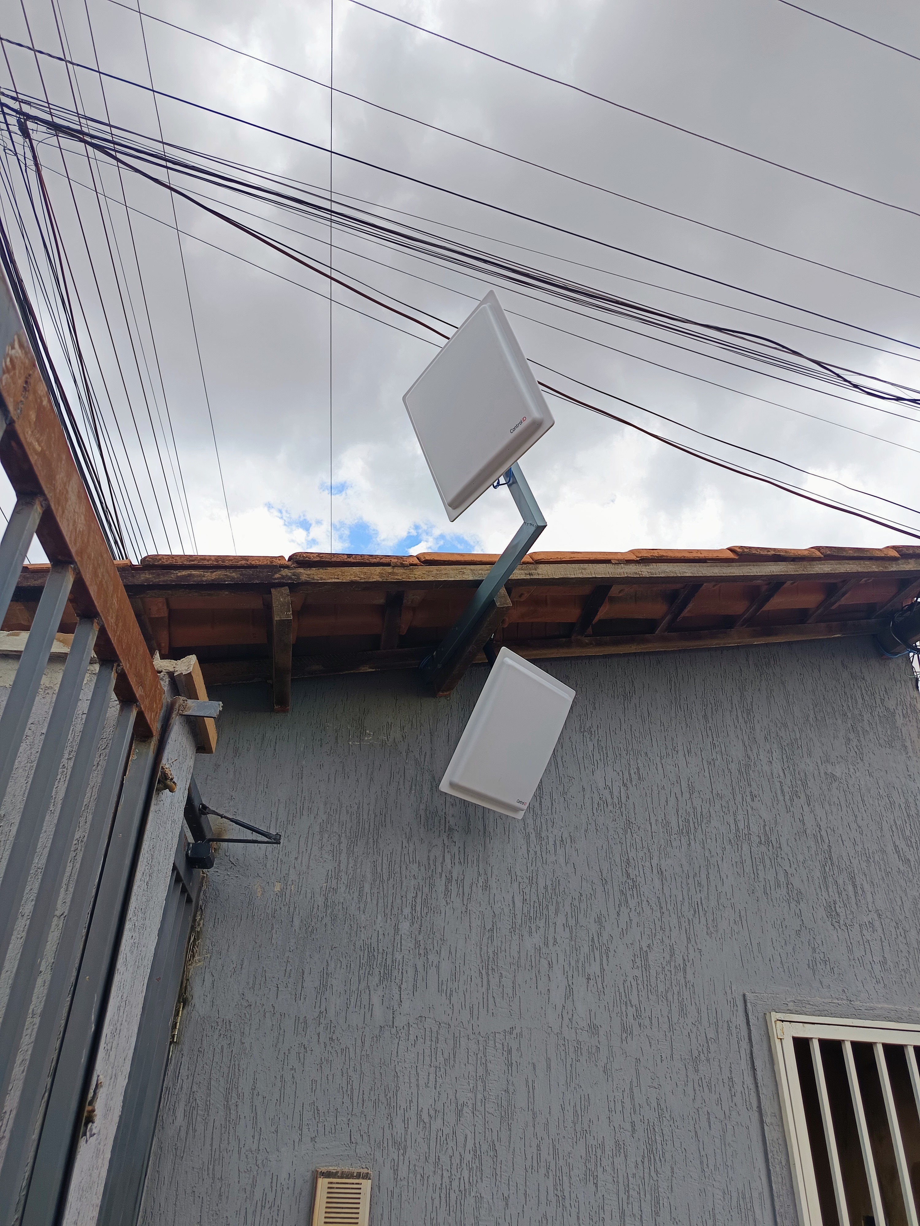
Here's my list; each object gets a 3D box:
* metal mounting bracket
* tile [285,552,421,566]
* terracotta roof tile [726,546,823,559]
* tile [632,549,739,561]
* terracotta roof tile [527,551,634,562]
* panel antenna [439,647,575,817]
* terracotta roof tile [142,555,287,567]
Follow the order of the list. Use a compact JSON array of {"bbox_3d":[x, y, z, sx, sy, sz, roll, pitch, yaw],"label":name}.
[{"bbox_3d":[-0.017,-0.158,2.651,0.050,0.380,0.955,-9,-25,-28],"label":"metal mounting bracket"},{"bbox_3d":[-0.308,-0.107,2.463,0.405,0.070,0.210,0,-31,-20],"label":"tile"},{"bbox_3d":[1.078,-0.158,3.001,0.405,0.070,0.210,0,-31,-20],"label":"terracotta roof tile"},{"bbox_3d":[0.720,-0.145,2.862,0.405,0.070,0.210,0,-31,-20],"label":"tile"},{"bbox_3d":[0.374,-0.132,2.728,0.405,0.070,0.210,0,-31,-20],"label":"terracotta roof tile"},{"bbox_3d":[0.157,0.375,2.589,0.050,0.445,0.445,17,-11,43],"label":"panel antenna"},{"bbox_3d":[-0.658,-0.095,2.327,0.405,0.070,0.210,0,-31,-20],"label":"terracotta roof tile"}]

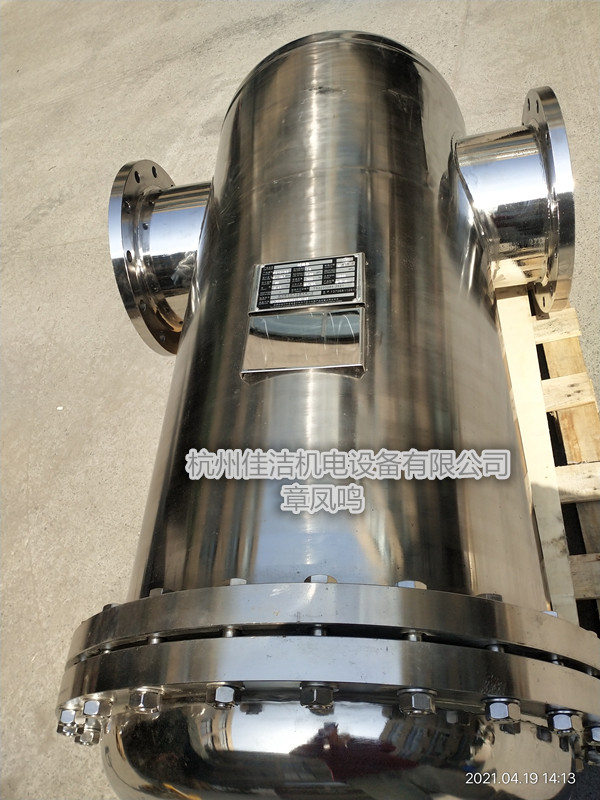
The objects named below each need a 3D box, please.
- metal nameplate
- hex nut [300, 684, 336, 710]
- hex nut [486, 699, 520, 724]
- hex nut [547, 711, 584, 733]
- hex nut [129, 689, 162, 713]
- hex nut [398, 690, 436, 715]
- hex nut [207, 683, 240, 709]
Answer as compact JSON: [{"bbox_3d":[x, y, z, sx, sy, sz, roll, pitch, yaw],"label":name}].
[{"bbox_3d":[0.011,-0.168,1.014,0.168,0.009,0.100,-3,55,14],"label":"metal nameplate"},{"bbox_3d":[0.016,0.279,0.649,0.031,0.035,0.020,2,55,2],"label":"hex nut"},{"bbox_3d":[0.196,0.302,0.672,0.035,0.031,0.020,-14,52,23],"label":"hex nut"},{"bbox_3d":[0.272,0.332,0.711,0.035,0.031,0.020,-17,50,26],"label":"hex nut"},{"bbox_3d":[-0.157,0.306,0.705,0.031,0.035,0.020,9,55,-9],"label":"hex nut"},{"bbox_3d":[0.110,0.284,0.650,0.035,0.031,0.020,3,55,0],"label":"hex nut"},{"bbox_3d":[-0.074,0.285,0.668,0.035,0.031,0.020,6,55,-4],"label":"hex nut"}]

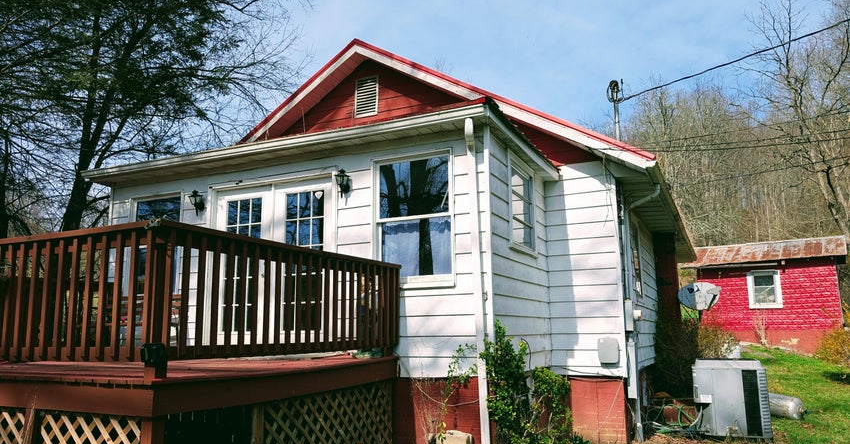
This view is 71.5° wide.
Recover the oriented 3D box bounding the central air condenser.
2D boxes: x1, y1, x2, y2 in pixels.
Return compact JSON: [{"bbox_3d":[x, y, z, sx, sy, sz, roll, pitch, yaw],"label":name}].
[{"bbox_3d":[4.142,2.350,7.993,0.820,0.940,0.800,-5,-11,25],"label":"central air condenser"}]

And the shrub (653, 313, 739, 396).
[{"bbox_3d":[4.690,2.290,10.263,1.300,1.400,1.200,-5,-11,25],"label":"shrub"}]

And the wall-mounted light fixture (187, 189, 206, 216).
[{"bbox_3d":[-2.929,-0.232,7.602,0.160,0.330,0.200,-5,-11,25],"label":"wall-mounted light fixture"}]

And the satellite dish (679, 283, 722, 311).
[{"bbox_3d":[4.897,1.344,10.438,0.740,0.520,0.480,1,-10,-9],"label":"satellite dish"}]

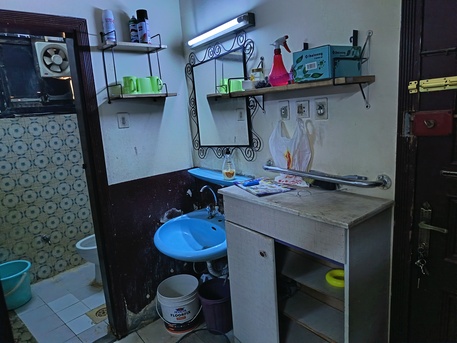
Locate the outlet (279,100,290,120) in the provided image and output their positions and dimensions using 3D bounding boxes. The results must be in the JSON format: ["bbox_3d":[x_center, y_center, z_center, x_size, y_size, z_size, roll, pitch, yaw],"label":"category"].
[{"bbox_3d":[0.298,-0.323,1.677,0.018,0.100,0.074,-12,14,-38],"label":"outlet"}]

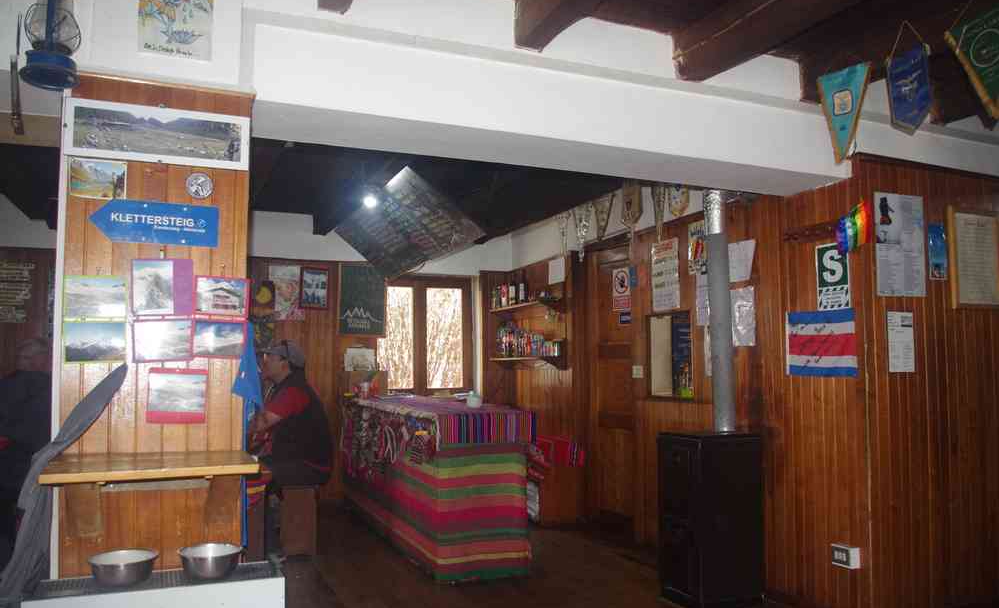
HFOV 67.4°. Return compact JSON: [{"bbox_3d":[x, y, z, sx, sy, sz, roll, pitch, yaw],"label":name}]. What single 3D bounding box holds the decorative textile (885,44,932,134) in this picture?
[{"bbox_3d":[1.463,-0.748,2.685,0.017,0.299,0.169,2,-4,-23],"label":"decorative textile"}]

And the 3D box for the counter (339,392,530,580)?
[{"bbox_3d":[-0.494,1.203,5.368,0.715,0.949,1.950,2,-4,-23],"label":"counter"}]

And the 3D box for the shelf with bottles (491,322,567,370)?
[{"bbox_3d":[0.209,0.358,6.247,0.220,0.345,1.021,2,-4,-23],"label":"shelf with bottles"}]

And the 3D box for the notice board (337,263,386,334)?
[{"bbox_3d":[-1.248,-0.041,6.837,0.425,0.630,0.030,2,-4,-23],"label":"notice board"}]

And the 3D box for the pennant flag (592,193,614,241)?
[{"bbox_3d":[0.760,-0.624,5.480,0.020,0.335,0.280,2,-4,-23],"label":"pennant flag"}]

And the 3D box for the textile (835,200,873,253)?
[{"bbox_3d":[1.567,-0.346,3.326,0.062,0.228,0.192,2,-4,-23],"label":"textile"}]

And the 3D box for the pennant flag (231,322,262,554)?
[{"bbox_3d":[-0.773,0.394,2.279,0.094,0.673,0.052,2,-4,-23],"label":"pennant flag"}]

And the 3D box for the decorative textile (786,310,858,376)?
[{"bbox_3d":[1.500,0.185,3.524,0.018,0.311,0.415,2,-4,-23],"label":"decorative textile"}]

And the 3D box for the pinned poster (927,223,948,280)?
[{"bbox_3d":[2.140,-0.254,3.657,0.130,0.285,0.010,2,-4,-23],"label":"pinned poster"}]

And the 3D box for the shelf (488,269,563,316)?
[{"bbox_3d":[0.203,-0.122,6.576,0.220,0.329,1.025,2,-4,-23],"label":"shelf"}]

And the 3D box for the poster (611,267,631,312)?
[{"bbox_3d":[0.863,-0.103,5.301,0.010,0.300,0.215,2,-4,-23],"label":"poster"}]

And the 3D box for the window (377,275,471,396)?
[{"bbox_3d":[-0.684,0.286,6.719,0.927,1.063,0.091,2,-4,-23],"label":"window"}]

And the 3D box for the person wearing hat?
[{"bbox_3d":[-1.423,0.890,4.758,0.760,1.329,0.500,1,-4,-14],"label":"person wearing hat"}]

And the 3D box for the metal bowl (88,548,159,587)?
[{"bbox_3d":[-1.001,0.708,1.996,0.166,0.069,0.166,2,-4,-23],"label":"metal bowl"}]

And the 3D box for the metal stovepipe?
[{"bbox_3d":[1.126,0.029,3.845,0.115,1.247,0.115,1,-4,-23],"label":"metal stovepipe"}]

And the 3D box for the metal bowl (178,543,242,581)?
[{"bbox_3d":[-0.799,0.714,2.073,0.165,0.069,0.165,2,-4,-23],"label":"metal bowl"}]

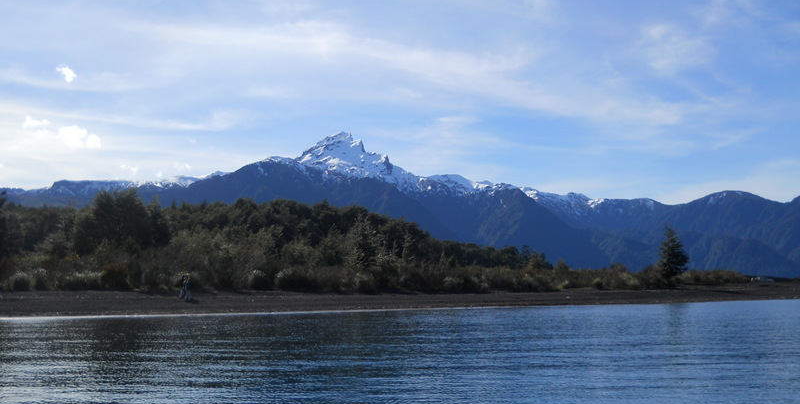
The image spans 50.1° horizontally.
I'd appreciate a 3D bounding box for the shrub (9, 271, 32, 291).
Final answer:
[{"bbox_3d":[-27.516,5.692,62.000,1.750,1.500,1.700,0,-5,0],"label":"shrub"}]

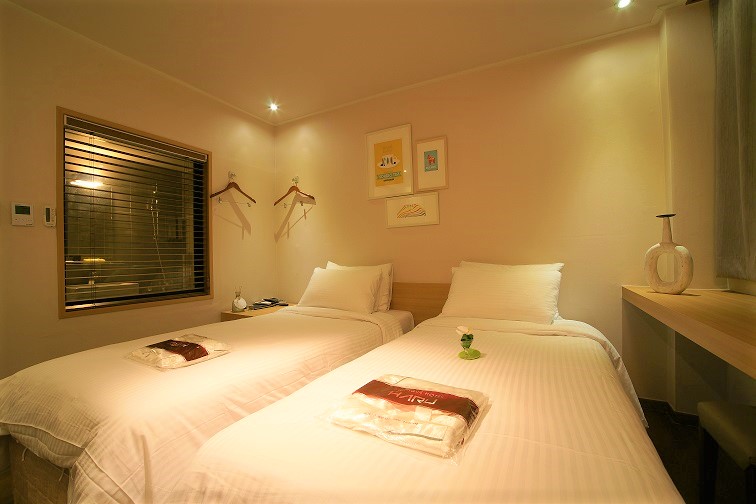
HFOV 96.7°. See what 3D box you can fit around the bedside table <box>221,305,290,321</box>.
[{"bbox_3d":[-0.923,0.741,2.976,0.507,0.465,0.662,-1,0,29],"label":"bedside table"}]

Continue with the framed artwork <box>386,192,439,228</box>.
[{"bbox_3d":[0.274,-0.313,2.651,0.441,0.240,0.025,-2,-1,27],"label":"framed artwork"}]

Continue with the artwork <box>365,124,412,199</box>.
[{"bbox_3d":[0.095,-0.728,2.767,0.420,0.568,0.029,-1,0,29],"label":"artwork"}]

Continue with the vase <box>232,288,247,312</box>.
[{"bbox_3d":[-1.151,0.400,2.778,0.090,0.179,0.085,-2,-1,27],"label":"vase"}]

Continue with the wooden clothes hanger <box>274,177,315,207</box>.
[{"bbox_3d":[-0.772,-0.566,3.100,0.440,0.253,0.050,-2,-1,27],"label":"wooden clothes hanger"}]

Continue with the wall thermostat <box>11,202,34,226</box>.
[{"bbox_3d":[-1.838,-0.193,1.742,0.024,0.120,0.082,-1,0,26],"label":"wall thermostat"}]

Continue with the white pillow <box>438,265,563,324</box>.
[{"bbox_3d":[0.744,0.254,2.086,0.643,0.380,0.146,-1,-25,29],"label":"white pillow"}]

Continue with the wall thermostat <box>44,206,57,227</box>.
[{"bbox_3d":[-1.791,-0.193,1.839,0.024,0.110,0.045,-1,0,26],"label":"wall thermostat"}]

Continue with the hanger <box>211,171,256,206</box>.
[{"bbox_3d":[-1.183,-0.532,2.756,0.070,0.258,0.440,-2,-1,27],"label":"hanger"}]

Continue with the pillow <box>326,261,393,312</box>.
[{"bbox_3d":[-0.181,0.270,2.795,0.645,0.395,0.130,-2,-14,27],"label":"pillow"}]

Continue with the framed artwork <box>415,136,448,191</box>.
[{"bbox_3d":[0.415,-0.661,2.579,0.257,0.405,0.030,-2,-1,27],"label":"framed artwork"}]

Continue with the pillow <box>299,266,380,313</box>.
[{"bbox_3d":[-0.310,0.290,2.692,0.650,0.395,0.140,-2,-33,27],"label":"pillow"}]

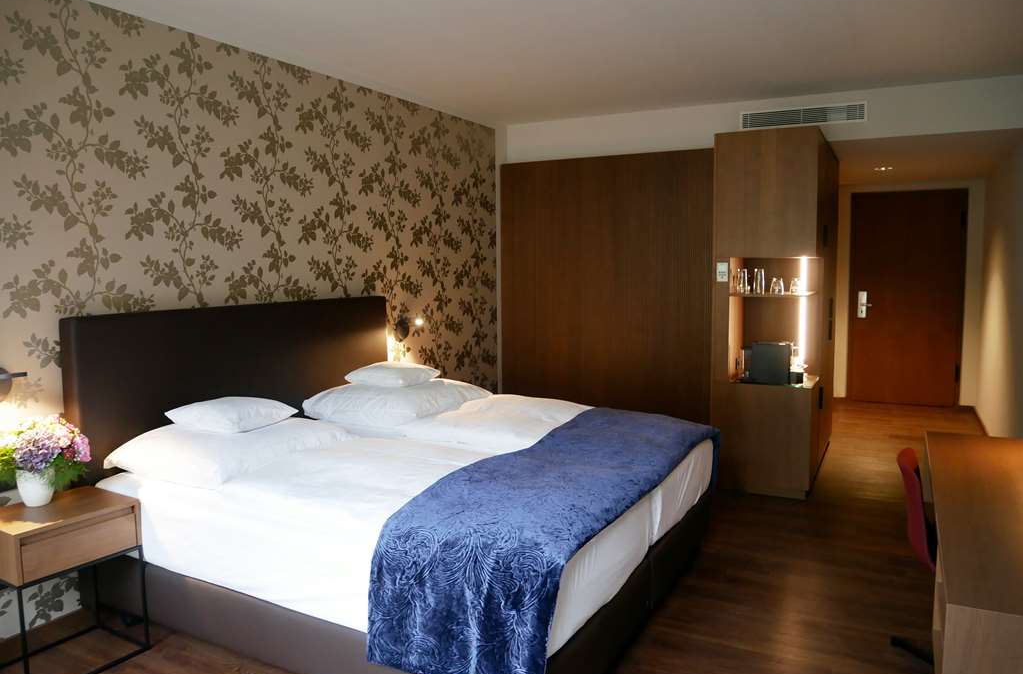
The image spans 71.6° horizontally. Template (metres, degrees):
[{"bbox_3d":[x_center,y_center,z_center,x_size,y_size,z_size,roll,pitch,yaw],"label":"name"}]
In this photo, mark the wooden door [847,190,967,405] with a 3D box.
[{"bbox_3d":[3.872,-0.370,6.989,0.970,2.100,0.070,3,7,29],"label":"wooden door"}]

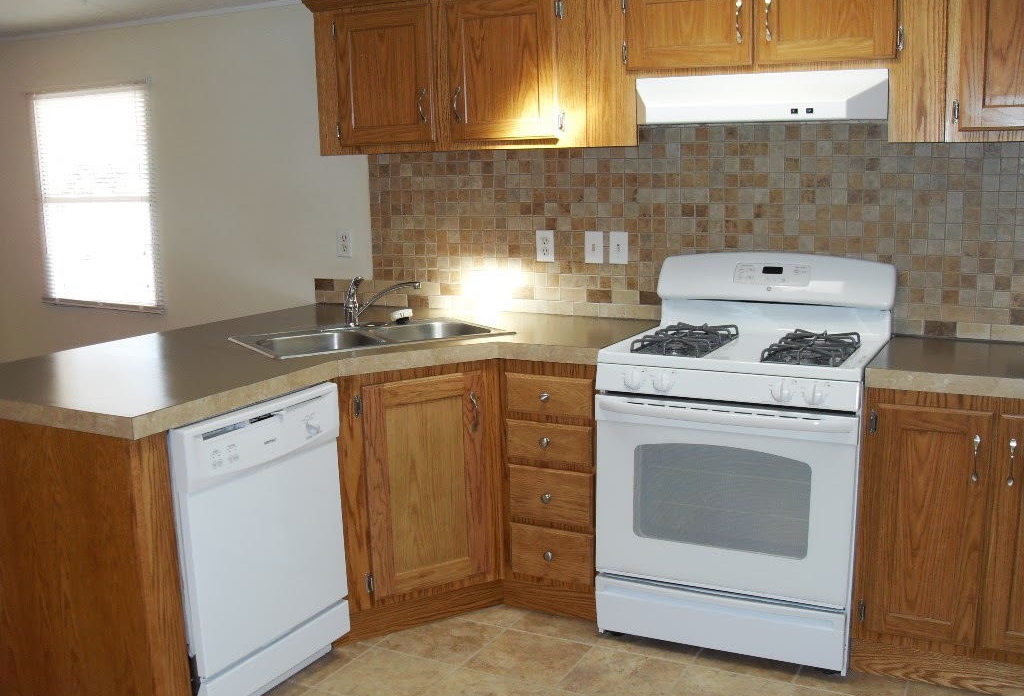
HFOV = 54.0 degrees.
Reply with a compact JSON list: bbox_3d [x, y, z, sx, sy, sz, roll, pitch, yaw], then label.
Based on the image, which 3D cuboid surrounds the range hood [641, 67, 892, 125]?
[{"bbox_3d":[0.759,-0.761,3.039,0.757,0.139,0.430,4,11,26],"label":"range hood"}]

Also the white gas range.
[{"bbox_3d":[0.723,0.298,3.106,0.765,1.149,0.640,4,11,26],"label":"white gas range"}]

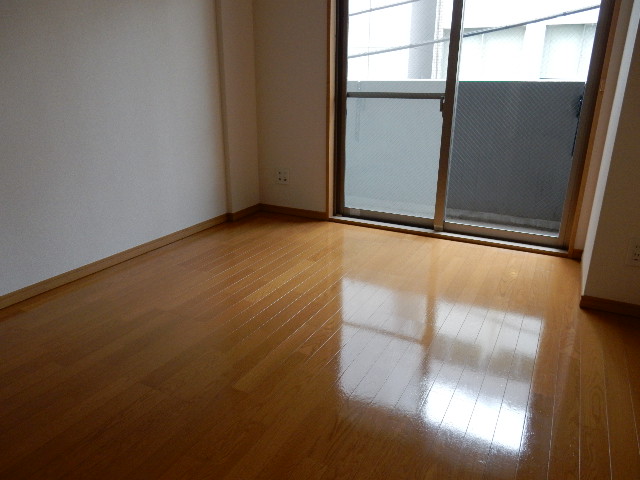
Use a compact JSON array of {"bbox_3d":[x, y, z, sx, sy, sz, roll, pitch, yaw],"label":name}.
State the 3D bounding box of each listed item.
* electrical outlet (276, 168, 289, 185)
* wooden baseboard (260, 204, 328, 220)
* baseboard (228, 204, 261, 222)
[{"bbox_3d":[-0.291,-0.493,3.586,0.116,0.122,0.010,10,21,27],"label":"electrical outlet"},{"bbox_3d":[-0.212,-0.225,3.638,0.618,0.060,0.015,10,21,27],"label":"wooden baseboard"},{"bbox_3d":[-0.578,-0.222,3.625,0.015,0.060,0.368,10,21,27],"label":"baseboard"}]

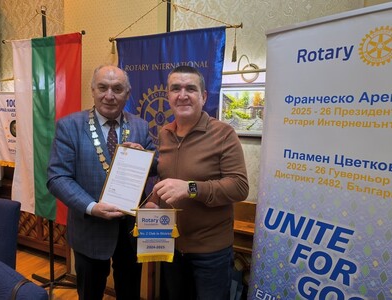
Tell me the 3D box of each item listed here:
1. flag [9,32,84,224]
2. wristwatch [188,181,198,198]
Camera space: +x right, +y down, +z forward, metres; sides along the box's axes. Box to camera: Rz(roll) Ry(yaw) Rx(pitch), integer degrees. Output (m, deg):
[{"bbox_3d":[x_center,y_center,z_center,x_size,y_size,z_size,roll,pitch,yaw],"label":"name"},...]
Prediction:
[{"bbox_3d":[-1.260,-0.155,2.210,0.900,1.500,0.100,6,8,27],"label":"flag"},{"bbox_3d":[-0.011,0.167,1.130,0.040,0.070,0.056,-1,-22,-16],"label":"wristwatch"}]

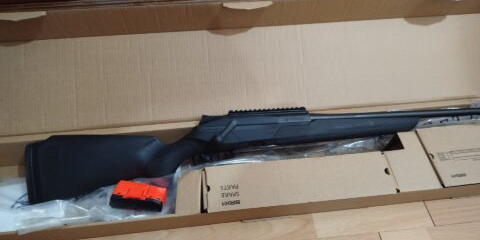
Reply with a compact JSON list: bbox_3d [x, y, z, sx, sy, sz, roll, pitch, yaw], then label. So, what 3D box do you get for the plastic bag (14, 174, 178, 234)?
[{"bbox_3d":[-0.237,0.140,0.587,0.254,0.049,0.103,-4,55,-6],"label":"plastic bag"}]

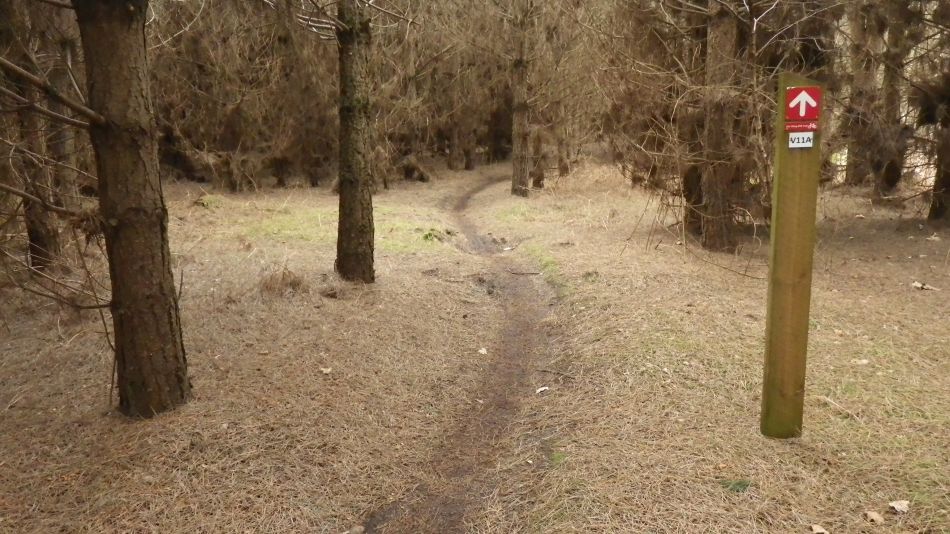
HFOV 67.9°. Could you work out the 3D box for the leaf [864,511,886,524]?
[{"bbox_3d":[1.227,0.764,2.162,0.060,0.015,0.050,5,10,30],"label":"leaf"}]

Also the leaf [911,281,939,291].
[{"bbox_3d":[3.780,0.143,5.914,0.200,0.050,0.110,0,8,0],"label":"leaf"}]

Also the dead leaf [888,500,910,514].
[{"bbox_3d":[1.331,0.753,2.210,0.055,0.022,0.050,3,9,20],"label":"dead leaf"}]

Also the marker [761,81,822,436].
[{"bbox_3d":[1.225,-0.024,2.733,0.130,1.390,0.120,3,9,19],"label":"marker"}]

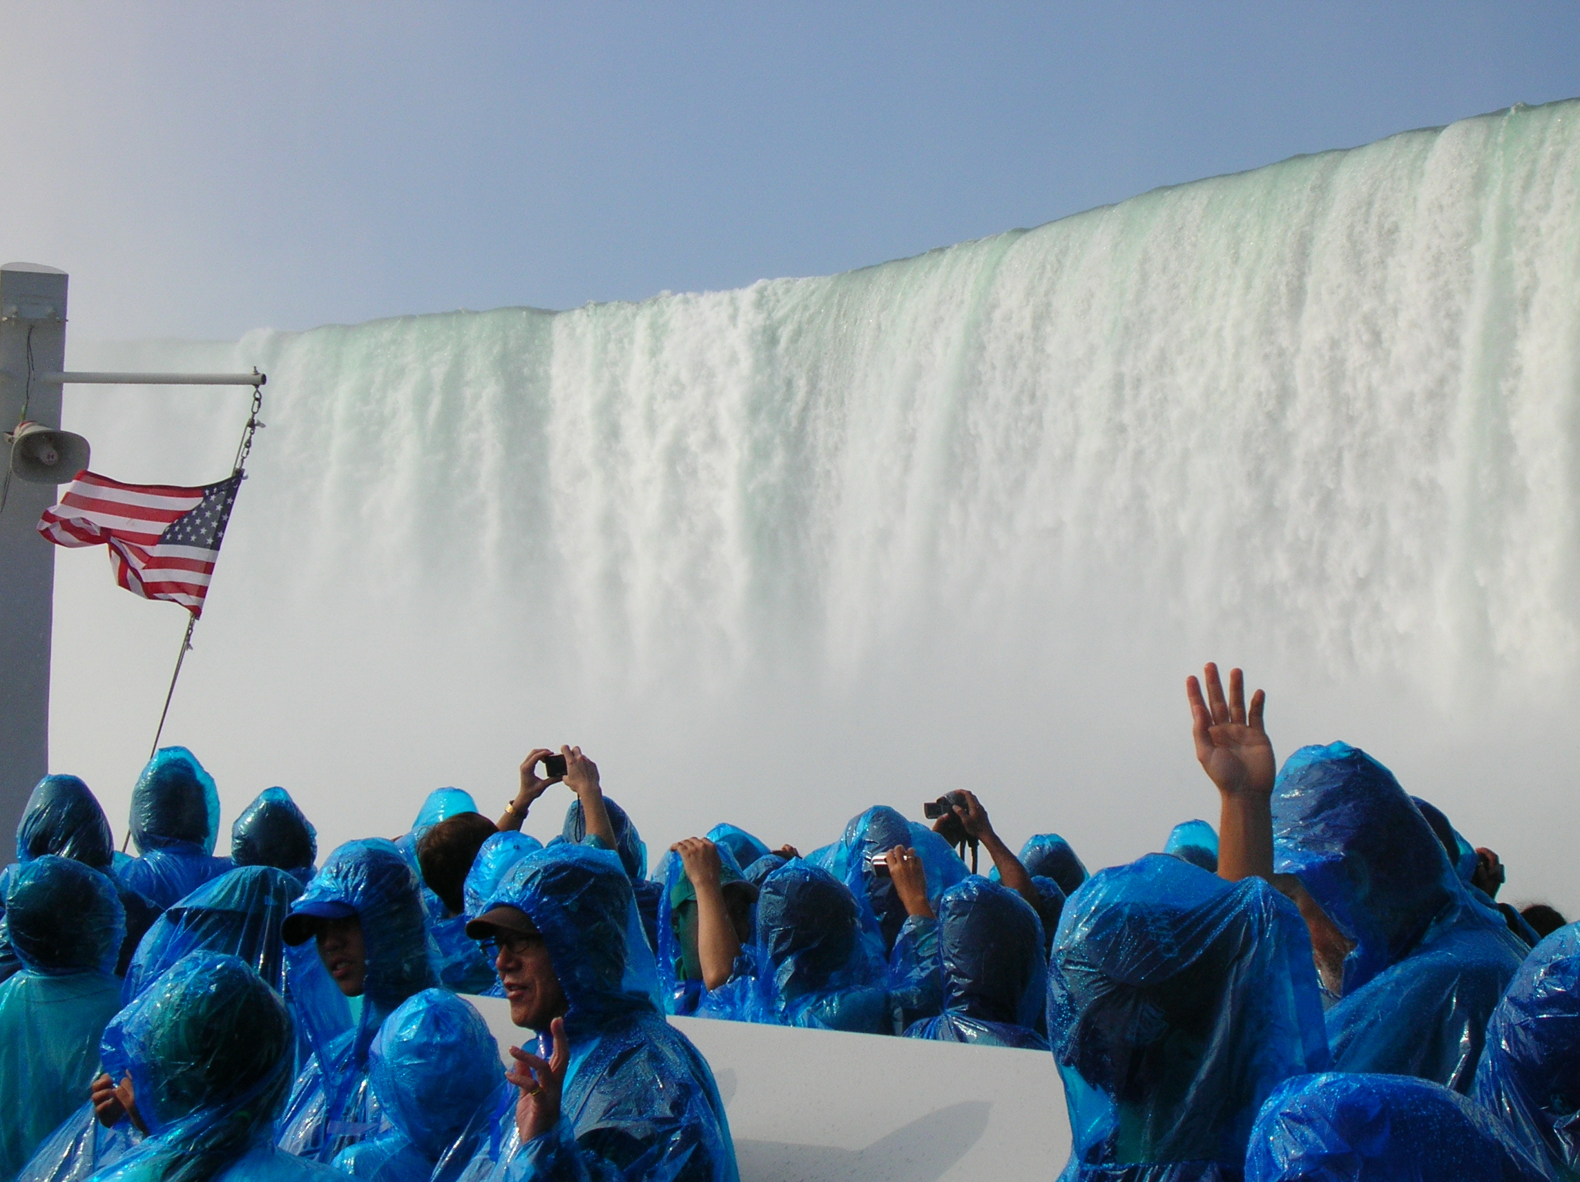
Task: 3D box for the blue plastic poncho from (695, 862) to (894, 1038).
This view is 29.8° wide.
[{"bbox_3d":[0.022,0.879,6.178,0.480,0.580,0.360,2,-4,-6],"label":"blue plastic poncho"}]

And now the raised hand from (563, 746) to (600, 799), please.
[{"bbox_3d":[-0.521,0.453,7.400,0.085,0.135,0.090,5,-5,-30],"label":"raised hand"}]

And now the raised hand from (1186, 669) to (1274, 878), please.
[{"bbox_3d":[0.514,0.212,3.450,0.098,0.250,0.075,-3,-5,0],"label":"raised hand"}]

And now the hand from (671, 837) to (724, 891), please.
[{"bbox_3d":[-0.194,0.570,6.200,0.100,0.115,0.085,3,-5,-17],"label":"hand"}]

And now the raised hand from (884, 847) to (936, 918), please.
[{"bbox_3d":[0.252,0.612,6.200,0.080,0.145,0.085,-13,-6,-17],"label":"raised hand"}]

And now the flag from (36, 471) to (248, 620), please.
[{"bbox_3d":[-2.302,-0.168,10.500,0.700,0.530,0.220,3,-4,-11],"label":"flag"}]

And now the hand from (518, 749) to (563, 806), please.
[{"bbox_3d":[-0.624,0.467,7.400,0.100,0.140,0.090,-1,-5,37],"label":"hand"}]

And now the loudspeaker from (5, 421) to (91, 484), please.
[{"bbox_3d":[-2.630,-0.492,10.500,0.270,0.200,0.250,4,-5,-23],"label":"loudspeaker"}]

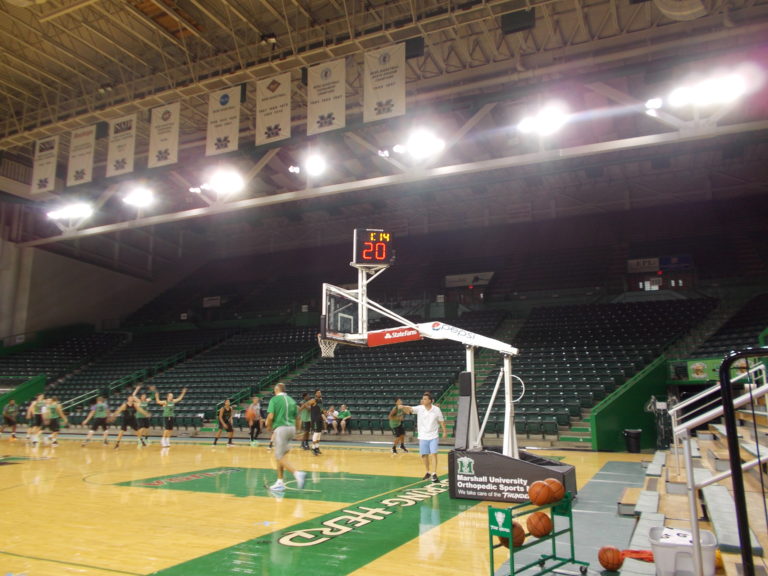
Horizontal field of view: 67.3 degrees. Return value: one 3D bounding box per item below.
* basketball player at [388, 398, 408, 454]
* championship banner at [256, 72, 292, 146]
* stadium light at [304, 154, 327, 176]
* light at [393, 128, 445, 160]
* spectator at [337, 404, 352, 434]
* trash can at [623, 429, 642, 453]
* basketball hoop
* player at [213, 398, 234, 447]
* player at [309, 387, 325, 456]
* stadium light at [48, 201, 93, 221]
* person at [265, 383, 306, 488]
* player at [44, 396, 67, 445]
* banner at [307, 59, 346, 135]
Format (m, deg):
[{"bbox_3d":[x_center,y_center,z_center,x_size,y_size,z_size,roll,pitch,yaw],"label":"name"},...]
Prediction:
[{"bbox_3d":[0.491,4.698,19.732,0.650,1.800,0.620,-9,-15,40],"label":"basketball player"},{"bbox_3d":[-6.637,-10.721,34.645,2.457,4.270,0.050,-5,-13,24],"label":"championship banner"},{"bbox_3d":[-4.374,-7.887,36.835,1.500,1.400,0.800,-5,-13,24],"label":"stadium light"},{"bbox_3d":[2.031,-8.446,33.948,2.900,1.600,0.800,-5,-13,24],"label":"light"},{"bbox_3d":[-1.682,5.600,24.556,0.600,1.220,0.800,-5,-12,24],"label":"spectator"},{"bbox_3d":[8.262,5.062,19.163,0.600,0.770,0.600,-5,-13,24],"label":"trash can"},{"bbox_3d":[-1.175,1.244,12.377,0.480,0.450,0.460,0,-11,0],"label":"basketball hoop"},{"bbox_3d":[-6.249,5.278,22.604,0.800,1.780,0.650,6,-12,-27],"label":"player"},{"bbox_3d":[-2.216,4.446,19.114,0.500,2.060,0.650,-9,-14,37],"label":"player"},{"bbox_3d":[-25.212,-6.133,46.239,4.200,1.100,0.800,-5,-13,24],"label":"stadium light"},{"bbox_3d":[-1.894,2.866,11.100,0.620,2.000,0.580,-11,-16,43],"label":"person"},{"bbox_3d":[-12.965,5.307,22.800,0.650,1.880,0.600,5,-13,-25],"label":"player"},{"bbox_3d":[-3.305,-10.933,33.127,2.513,4.246,0.050,-5,-13,24],"label":"banner"}]

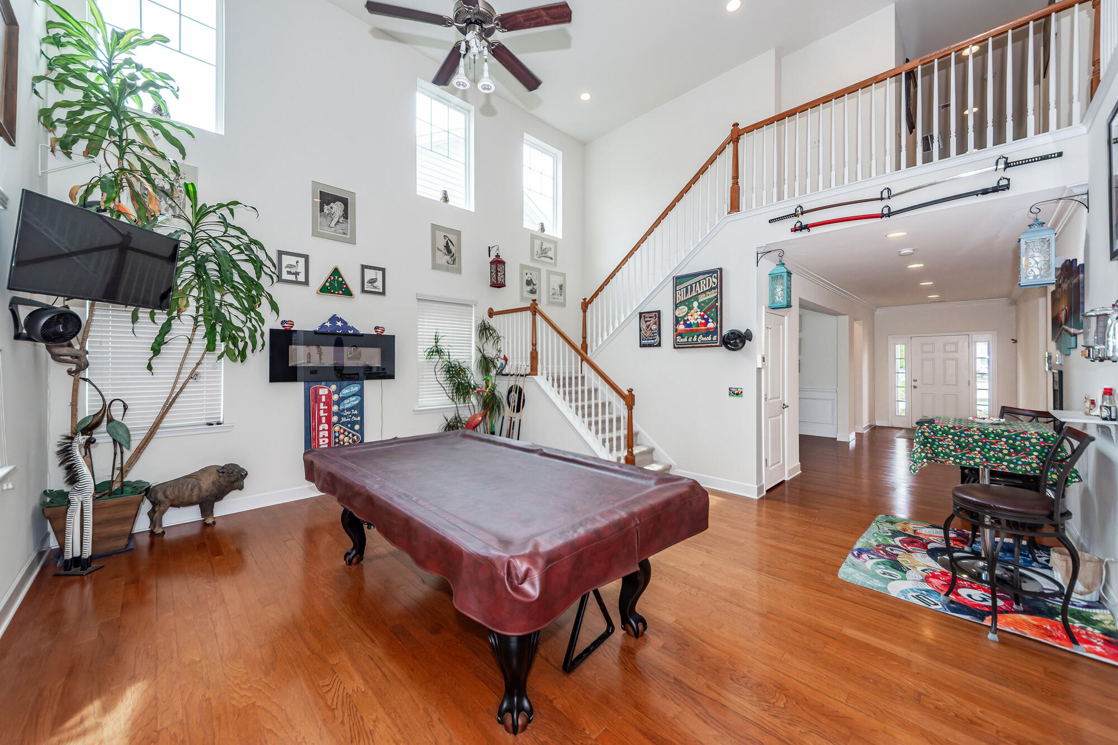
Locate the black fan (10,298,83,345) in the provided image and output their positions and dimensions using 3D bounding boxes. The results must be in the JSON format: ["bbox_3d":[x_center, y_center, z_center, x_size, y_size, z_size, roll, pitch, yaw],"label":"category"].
[{"bbox_3d":[-3.286,-0.331,2.391,0.225,0.270,0.225,0,1,-4],"label":"black fan"}]

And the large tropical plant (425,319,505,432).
[{"bbox_3d":[-1.214,0.323,4.898,0.950,2.075,0.750,-1,1,-44],"label":"large tropical plant"}]

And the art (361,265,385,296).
[{"bbox_3d":[-2.247,-1.116,4.524,0.289,0.348,0.025,-1,1,-44],"label":"art"}]

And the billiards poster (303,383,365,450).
[{"bbox_3d":[-2.540,0.549,4.253,0.612,0.900,0.025,-1,1,-44],"label":"billiards poster"}]

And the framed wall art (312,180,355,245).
[{"bbox_3d":[-2.545,-1.806,4.235,0.445,0.610,0.025,-1,1,-44],"label":"framed wall art"}]

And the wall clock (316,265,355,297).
[{"bbox_3d":[-2.529,-1.046,4.241,0.377,0.337,0.045,-1,1,-44],"label":"wall clock"}]

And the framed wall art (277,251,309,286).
[{"bbox_3d":[-2.825,-1.111,3.971,0.290,0.345,0.025,-1,1,-44],"label":"framed wall art"}]

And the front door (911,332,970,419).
[{"bbox_3d":[8.290,0.225,8.120,0.050,2.046,0.910,-1,1,-44],"label":"front door"}]

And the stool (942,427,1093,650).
[{"bbox_3d":[2.443,0.828,2.022,0.500,1.081,0.510,-1,1,-44],"label":"stool"}]

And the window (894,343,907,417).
[{"bbox_3d":[7.855,0.174,8.575,0.050,1.664,0.206,-1,1,-44],"label":"window"}]

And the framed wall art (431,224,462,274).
[{"bbox_3d":[-1.552,-1.711,5.184,0.457,0.628,0.025,-1,1,-44],"label":"framed wall art"}]

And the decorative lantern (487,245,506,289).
[{"bbox_3d":[-0.951,-1.583,5.562,0.170,0.660,0.310,-1,1,-44],"label":"decorative lantern"}]

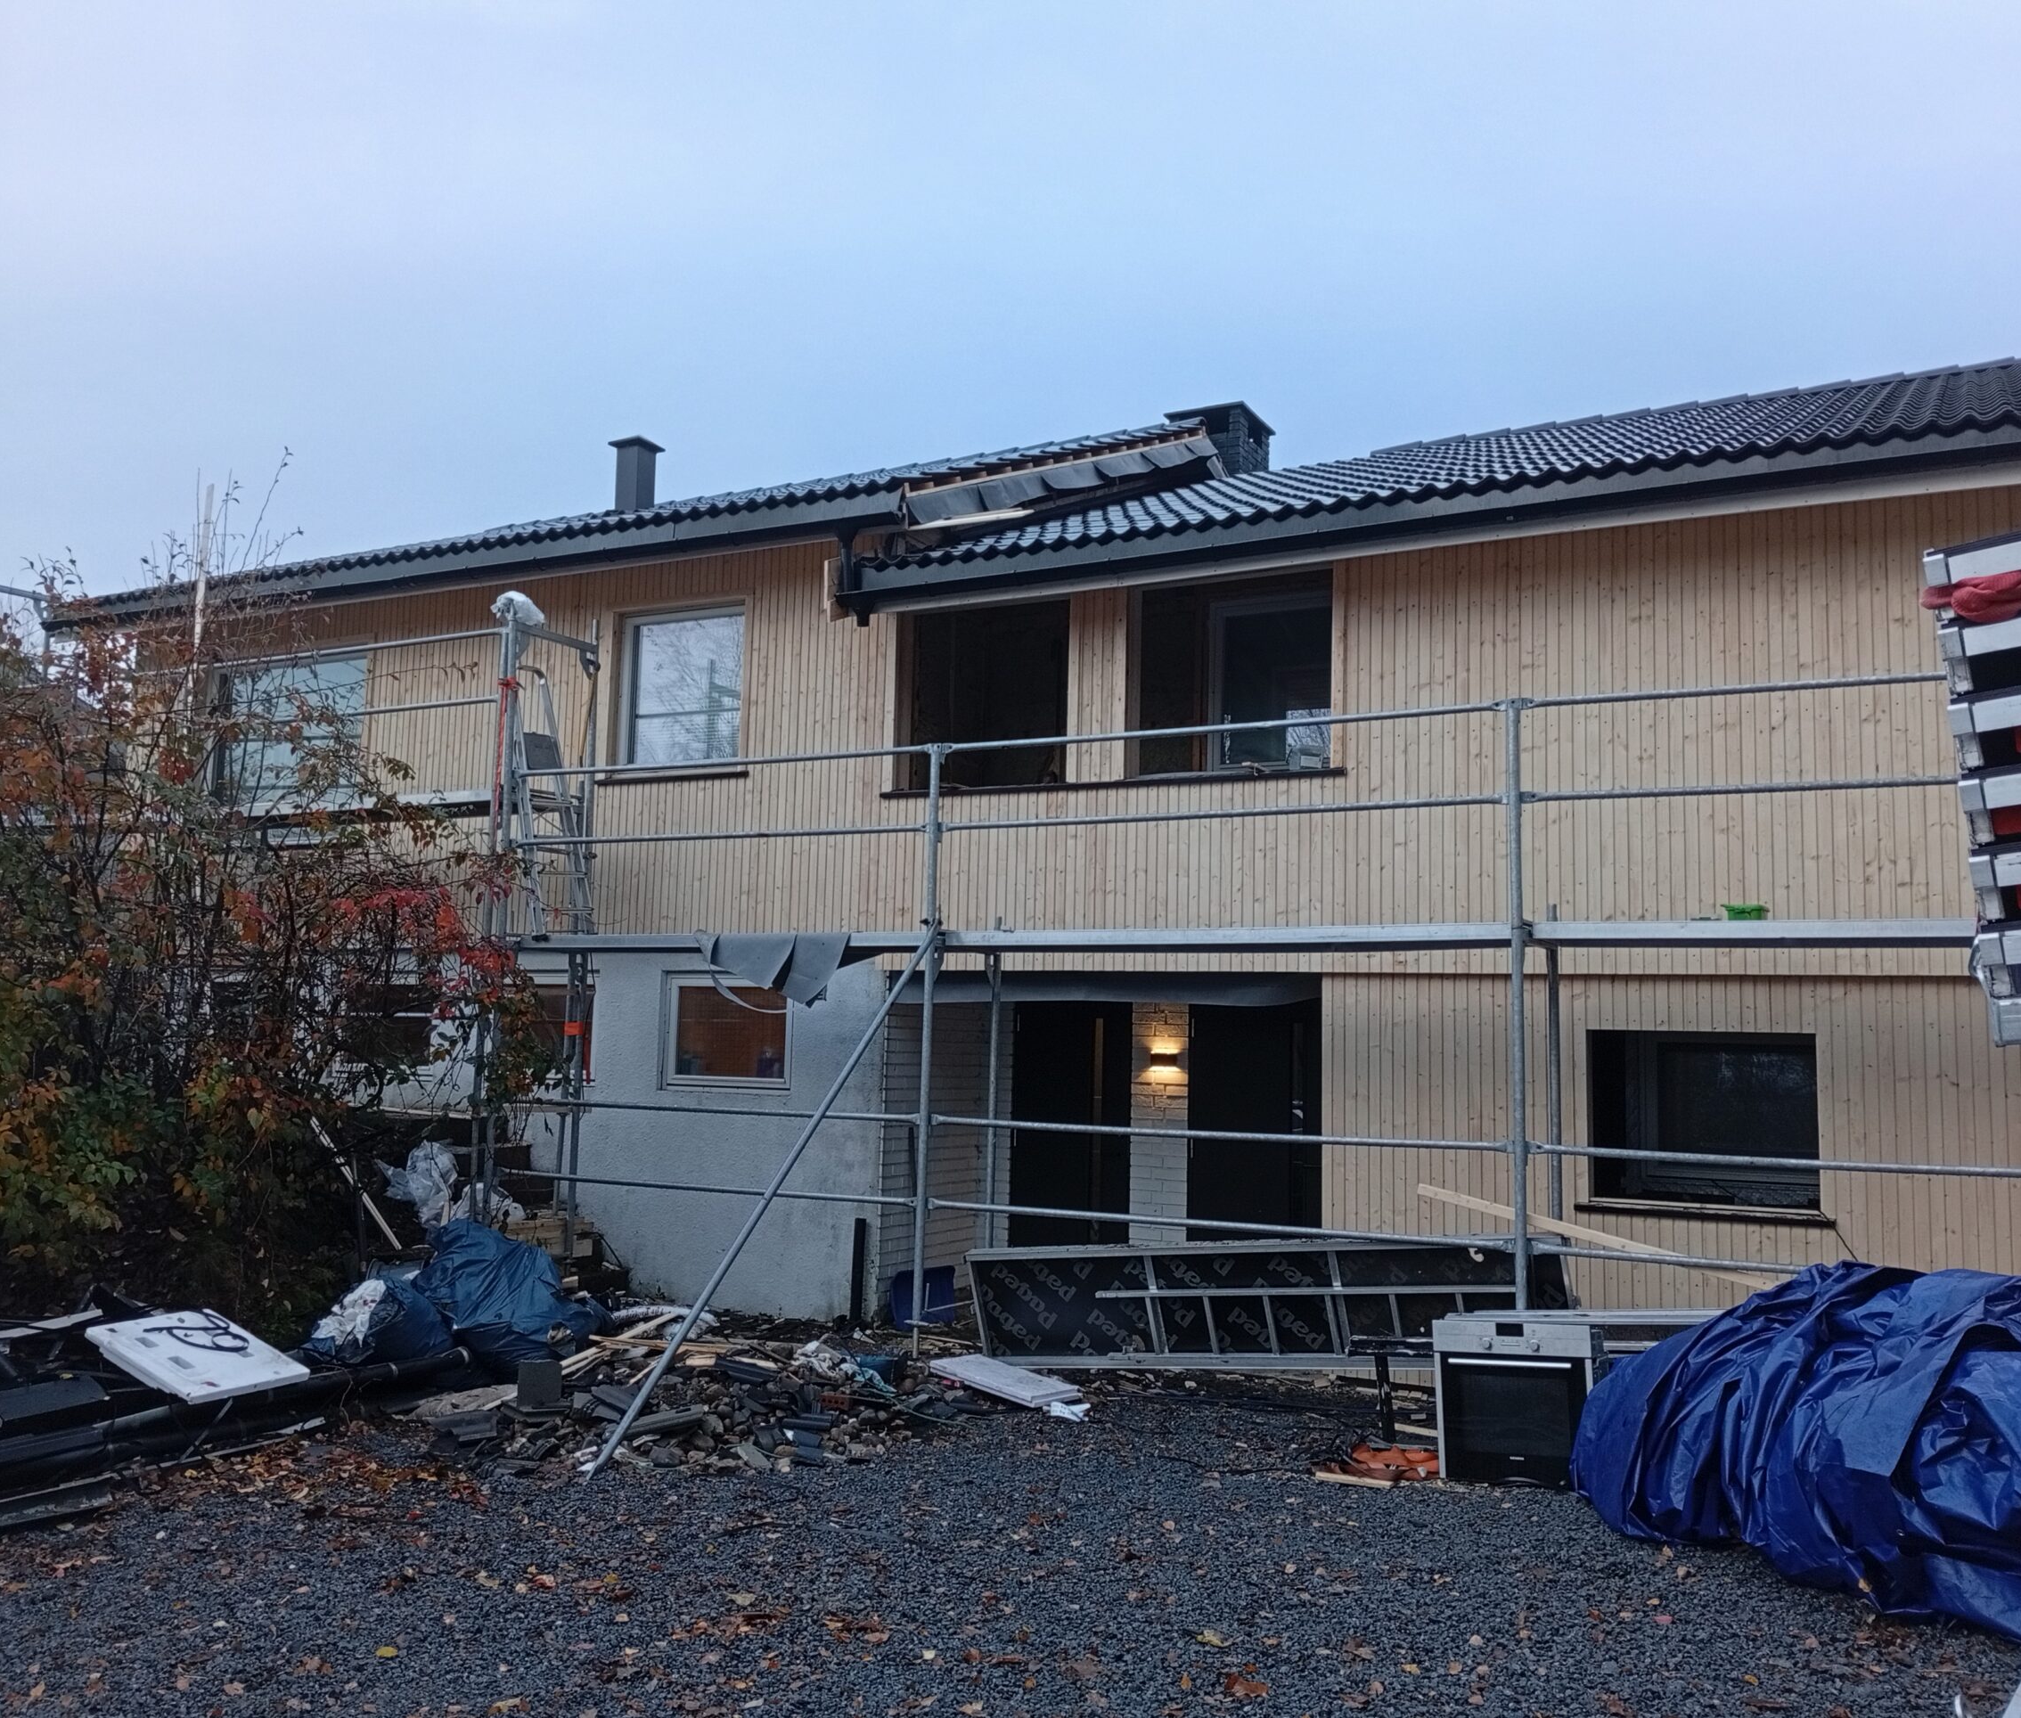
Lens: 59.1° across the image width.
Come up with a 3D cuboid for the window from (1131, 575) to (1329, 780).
[{"bbox_3d":[1.234,-1.009,9.997,1.220,1.109,0.150,-2,-7,28],"label":"window"}]

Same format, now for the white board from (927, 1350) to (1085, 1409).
[{"bbox_3d":[-0.030,2.434,8.308,0.290,0.045,0.747,3,-2,-39],"label":"white board"}]

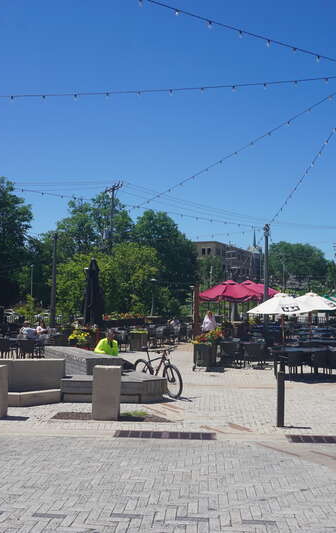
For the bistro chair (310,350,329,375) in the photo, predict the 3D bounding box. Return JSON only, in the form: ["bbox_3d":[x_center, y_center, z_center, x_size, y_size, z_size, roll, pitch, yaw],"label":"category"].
[{"bbox_3d":[4.134,2.692,14.500,0.550,0.800,0.580,1,-3,3],"label":"bistro chair"}]

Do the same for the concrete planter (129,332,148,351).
[{"bbox_3d":[-1.216,3.164,22.200,0.780,0.760,0.750,1,-3,-3],"label":"concrete planter"}]

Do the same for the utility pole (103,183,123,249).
[{"bbox_3d":[-4.089,-0.879,40.000,0.450,11.000,2.400,2,-4,-26],"label":"utility pole"}]

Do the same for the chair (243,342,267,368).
[{"bbox_3d":[2.823,2.864,17.300,0.580,0.810,0.580,1,-4,0],"label":"chair"}]

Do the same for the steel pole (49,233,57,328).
[{"bbox_3d":[-7.224,0.959,33.495,0.330,5.970,0.330,1,-3,0],"label":"steel pole"}]

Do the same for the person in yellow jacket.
[{"bbox_3d":[-1.523,2.237,13.100,0.600,1.350,0.700,0,-4,11],"label":"person in yellow jacket"}]

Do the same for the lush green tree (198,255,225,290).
[{"bbox_3d":[4.670,2.317,60.000,3.600,7.300,3.600,1,-4,0],"label":"lush green tree"}]

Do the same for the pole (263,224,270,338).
[{"bbox_3d":[5.210,0.805,28.205,0.300,6.000,0.300,1,-3,0],"label":"pole"}]

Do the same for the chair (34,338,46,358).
[{"bbox_3d":[-4.692,2.993,19.700,0.570,0.830,0.540,-2,-4,37],"label":"chair"}]

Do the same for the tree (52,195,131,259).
[{"bbox_3d":[-6.814,-0.757,48.119,7.200,11.100,6.800,1,-3,0],"label":"tree"}]

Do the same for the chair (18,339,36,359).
[{"bbox_3d":[-4.822,2.854,18.300,0.550,0.810,0.570,1,-4,0],"label":"chair"}]

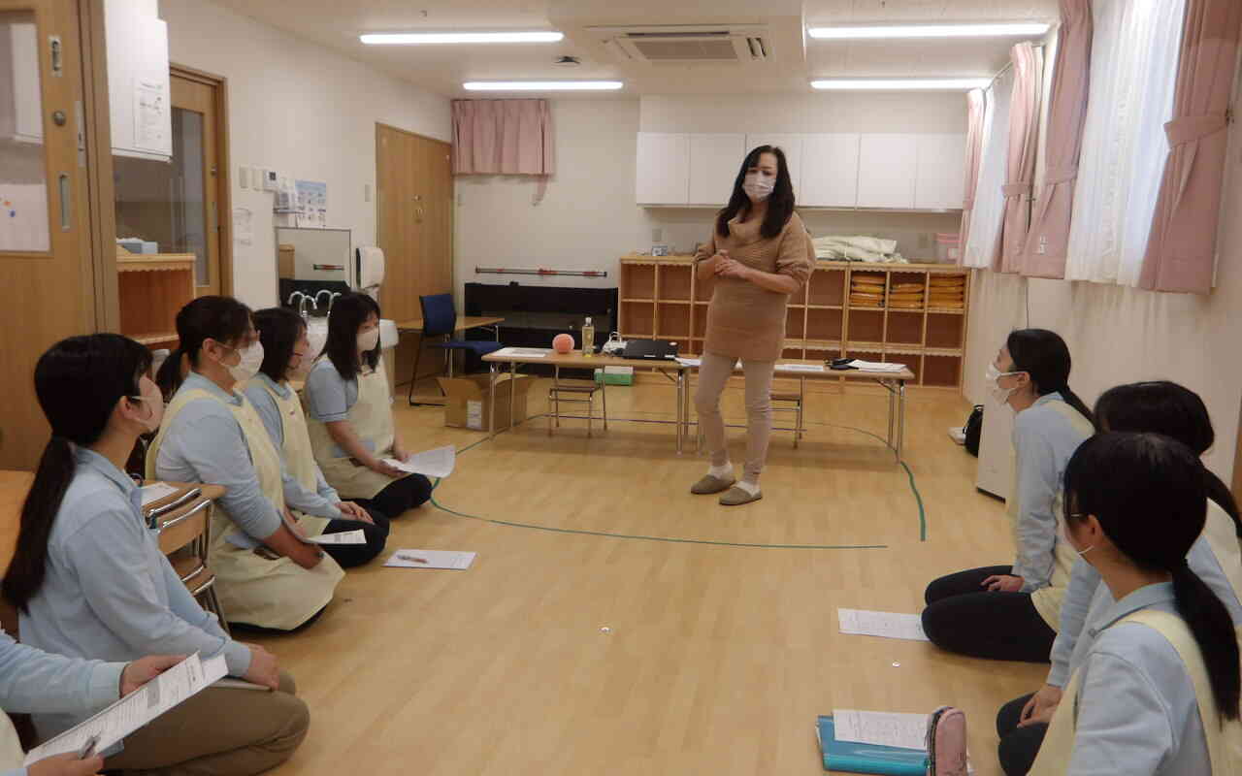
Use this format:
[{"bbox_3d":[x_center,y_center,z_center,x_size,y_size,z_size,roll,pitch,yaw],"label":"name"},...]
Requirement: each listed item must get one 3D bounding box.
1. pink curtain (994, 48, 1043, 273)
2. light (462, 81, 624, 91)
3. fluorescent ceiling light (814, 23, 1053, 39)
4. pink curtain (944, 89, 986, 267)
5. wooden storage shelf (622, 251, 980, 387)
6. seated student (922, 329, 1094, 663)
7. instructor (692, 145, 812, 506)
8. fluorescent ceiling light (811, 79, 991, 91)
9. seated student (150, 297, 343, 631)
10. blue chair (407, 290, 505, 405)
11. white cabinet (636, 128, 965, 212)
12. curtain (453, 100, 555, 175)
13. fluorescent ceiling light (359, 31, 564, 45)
[{"bbox_3d":[2.218,-1.272,5.464,0.130,1.230,0.500,3,9,11],"label":"pink curtain"},{"bbox_3d":[-0.610,-2.386,7.642,1.260,0.070,0.160,3,9,11],"label":"light"},{"bbox_3d":[1.690,-1.987,5.379,1.260,0.070,0.160,3,9,11],"label":"fluorescent ceiling light"},{"bbox_3d":[2.554,-1.516,7.113,0.120,1.230,0.500,3,9,11],"label":"pink curtain"},{"bbox_3d":[1.352,-0.512,7.885,2.720,1.040,0.370,3,9,10],"label":"wooden storage shelf"},{"bbox_3d":[1.213,0.290,2.853,0.590,0.920,0.450,4,9,16],"label":"seated student"},{"bbox_3d":[0.603,-0.278,4.351,0.500,1.570,0.390,9,11,41],"label":"instructor"},{"bbox_3d":[2.009,-2.172,6.934,1.260,0.070,0.130,3,9,10],"label":"fluorescent ceiling light"},{"bbox_3d":[-1.170,0.206,2.933,0.580,0.940,0.470,0,8,-8],"label":"seated student"},{"bbox_3d":[-1.143,-0.283,6.794,0.530,0.770,0.500,4,9,14],"label":"blue chair"},{"bbox_3d":[1.415,-1.708,7.689,2.560,0.570,0.380,3,9,10],"label":"white cabinet"},{"bbox_3d":[-1.078,-2.247,8.666,0.950,0.660,0.120,3,9,11],"label":"curtain"},{"bbox_3d":[-0.945,-2.064,5.702,1.260,0.070,0.130,3,9,10],"label":"fluorescent ceiling light"}]

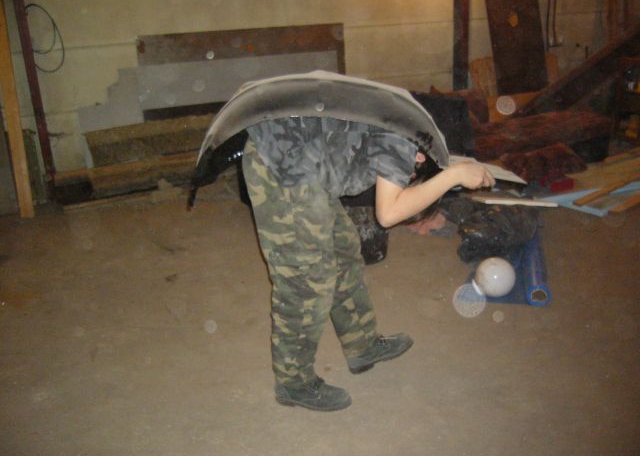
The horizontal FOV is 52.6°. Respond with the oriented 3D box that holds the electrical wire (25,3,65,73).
[{"bbox_3d":[-2.398,-1.653,5.643,0.320,0.620,0.080,-10,19,-21],"label":"electrical wire"}]

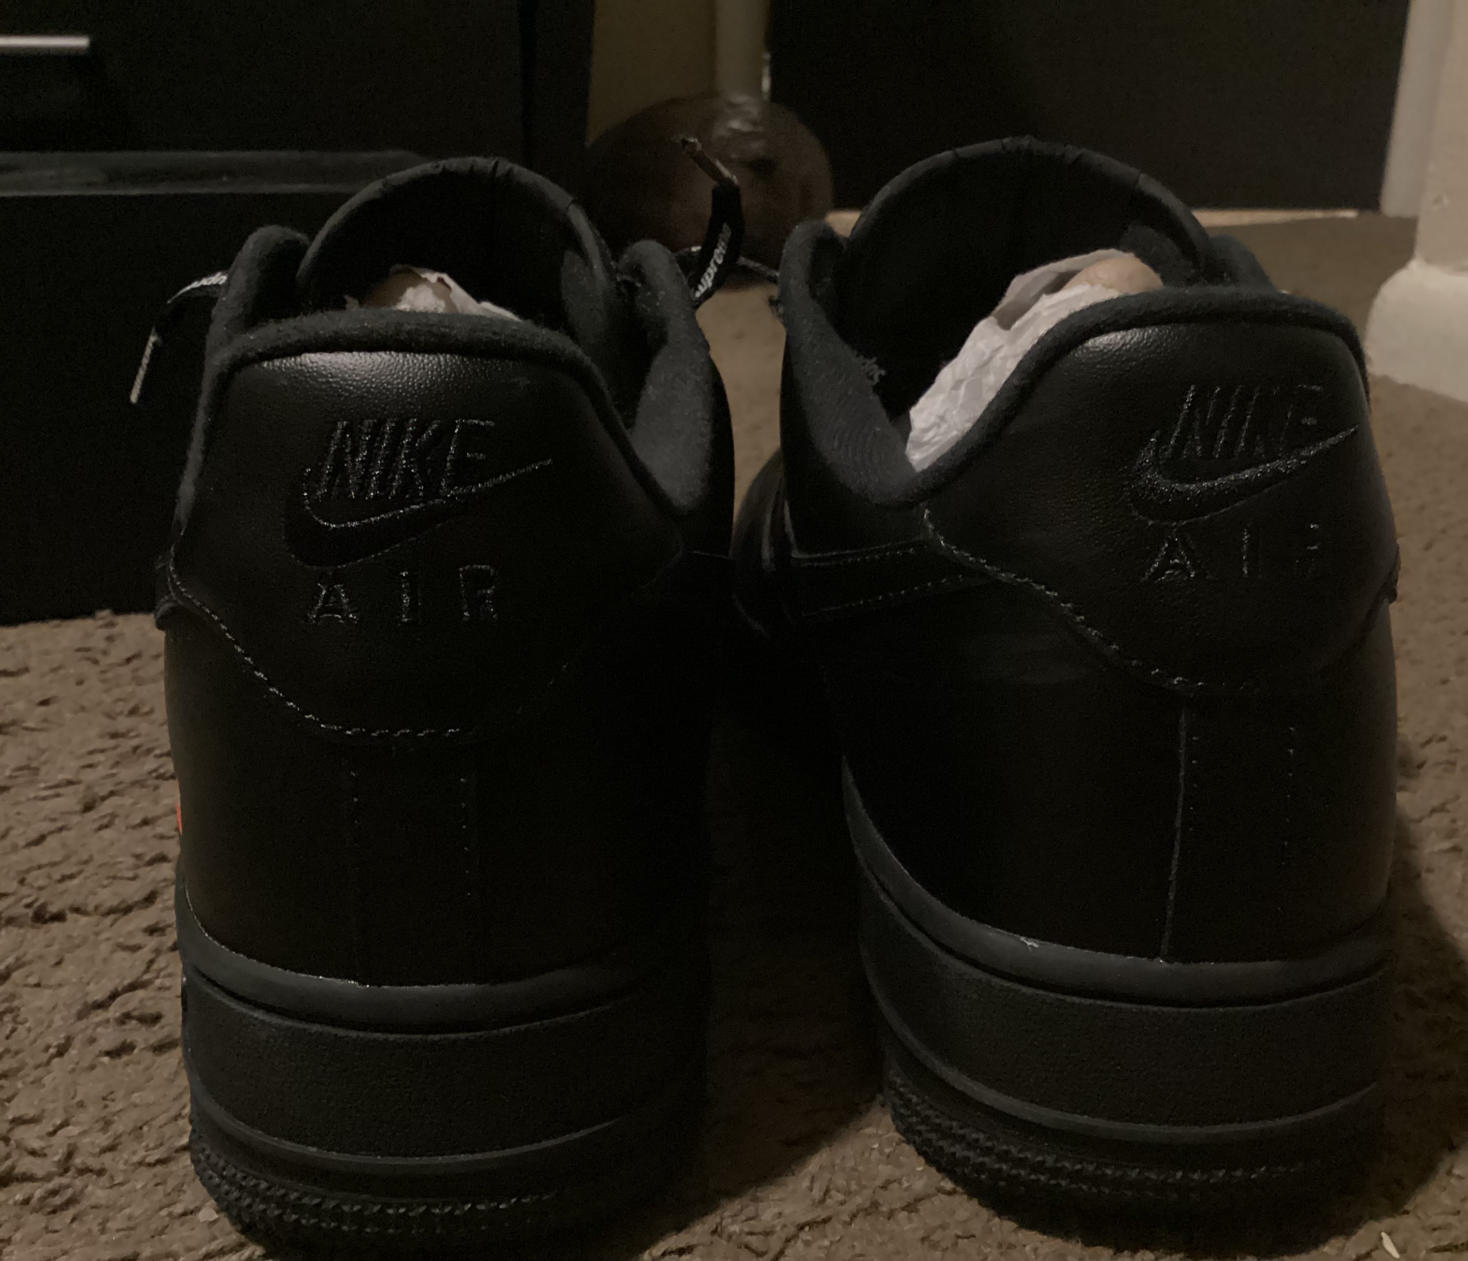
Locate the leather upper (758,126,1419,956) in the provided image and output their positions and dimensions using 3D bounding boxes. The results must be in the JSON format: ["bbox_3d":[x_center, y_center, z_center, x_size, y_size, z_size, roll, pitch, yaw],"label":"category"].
[{"bbox_3d":[0.042,-0.046,0.325,0.108,0.109,0.293,-2,18,-8],"label":"leather upper"}]

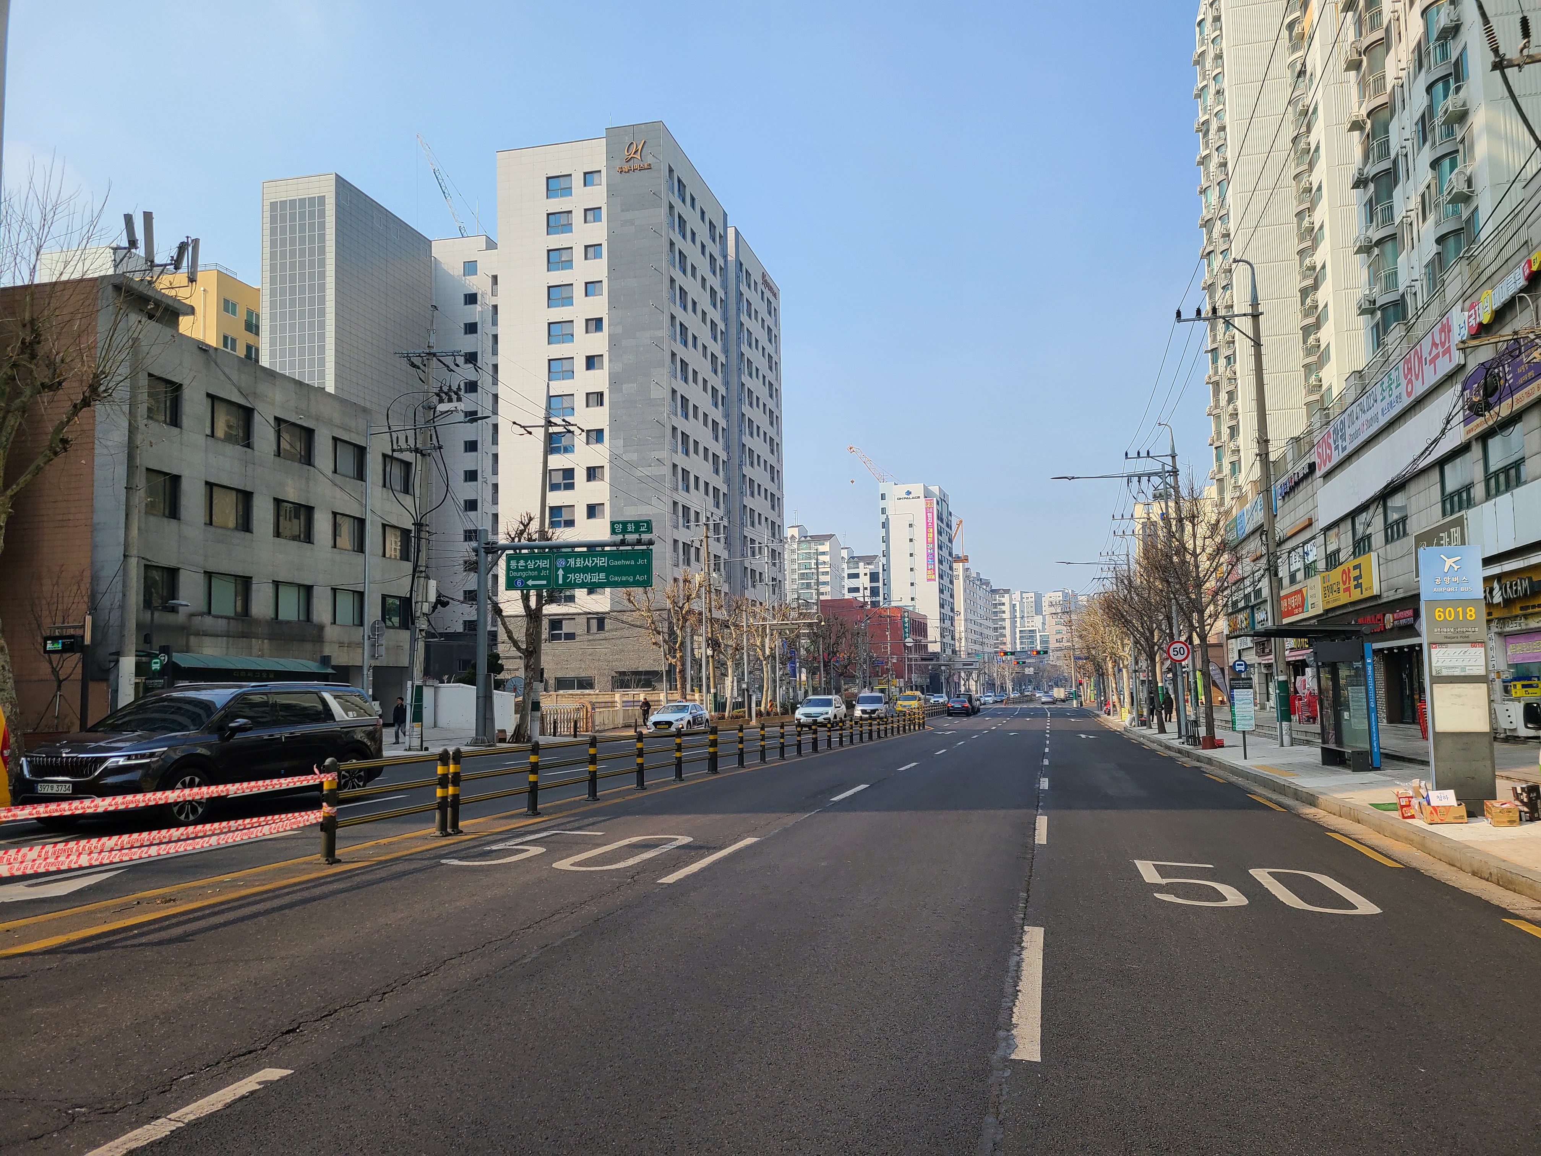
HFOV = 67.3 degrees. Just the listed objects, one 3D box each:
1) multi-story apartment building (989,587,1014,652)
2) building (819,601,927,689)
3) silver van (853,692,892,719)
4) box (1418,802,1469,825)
[{"bbox_3d":[80.192,22.935,413.553,12.000,36.989,16.000,-2,-6,15],"label":"multi-story apartment building"},{"bbox_3d":[16.223,12.367,181.325,13.000,15.300,23.000,-2,-6,18],"label":"building"},{"bbox_3d":[6.499,8.151,72.473,1.920,1.930,5.100,-3,-6,11],"label":"silver van"},{"bbox_3d":[8.127,2.840,13.999,0.460,0.240,0.280,-1,-6,8],"label":"box"}]

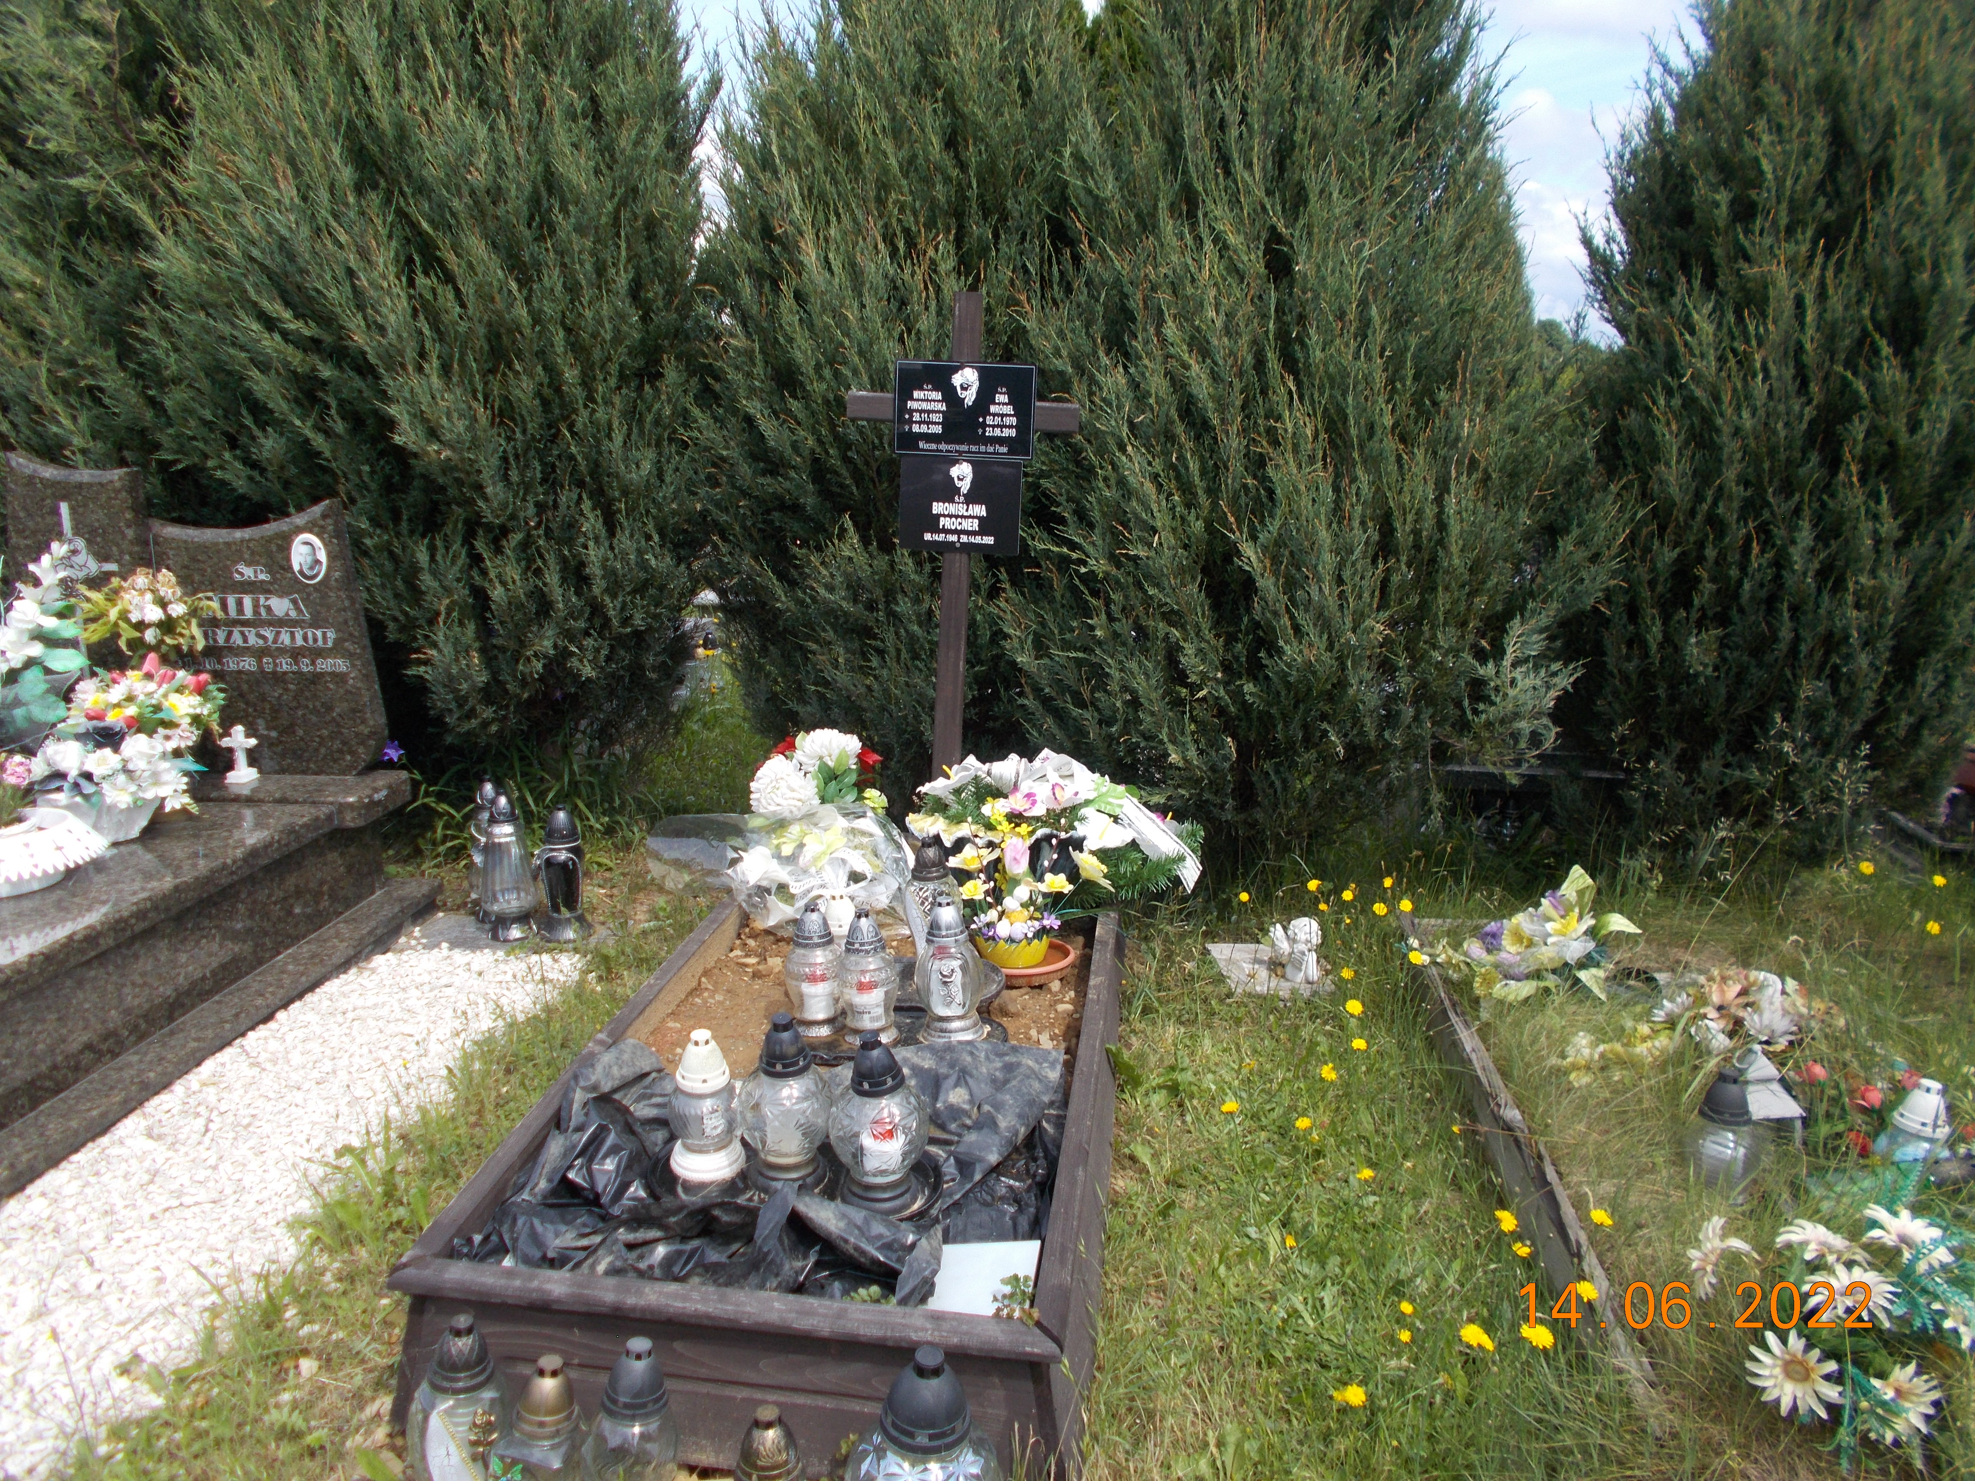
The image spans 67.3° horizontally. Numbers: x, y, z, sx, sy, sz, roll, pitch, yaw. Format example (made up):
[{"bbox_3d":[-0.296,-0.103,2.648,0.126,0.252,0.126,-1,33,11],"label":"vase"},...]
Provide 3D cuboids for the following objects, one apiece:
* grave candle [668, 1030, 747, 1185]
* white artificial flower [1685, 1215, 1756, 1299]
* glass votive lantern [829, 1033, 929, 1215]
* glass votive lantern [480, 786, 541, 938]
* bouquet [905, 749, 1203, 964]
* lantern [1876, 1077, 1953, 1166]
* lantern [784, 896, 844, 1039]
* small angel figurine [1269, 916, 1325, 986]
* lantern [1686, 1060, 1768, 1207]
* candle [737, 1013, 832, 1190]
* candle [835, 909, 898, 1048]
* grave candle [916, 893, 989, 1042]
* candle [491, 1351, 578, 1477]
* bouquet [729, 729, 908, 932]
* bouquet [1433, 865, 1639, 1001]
[{"bbox_3d":[-0.446,0.575,2.357,0.119,0.229,0.119,1,13,6],"label":"grave candle"},{"bbox_3d":[1.046,0.736,2.115,0.085,0.115,0.105,-3,14,-16],"label":"white artificial flower"},{"bbox_3d":[-0.161,0.563,2.222,0.148,0.256,0.148,1,13,0],"label":"glass votive lantern"},{"bbox_3d":[-1.181,0.307,3.670,0.143,0.360,0.143,1,13,6],"label":"glass votive lantern"},{"bbox_3d":[0.148,0.239,3.353,0.640,0.410,0.450,1,13,6],"label":"bouquet"},{"bbox_3d":[1.484,0.649,2.384,0.130,0.225,0.130,11,12,4],"label":"lantern"},{"bbox_3d":[-0.328,0.424,2.800,0.112,0.258,0.112,1,13,0],"label":"lantern"},{"bbox_3d":[0.715,0.485,3.430,0.115,0.148,0.105,12,17,39],"label":"small angel figurine"},{"bbox_3d":[1.184,0.632,2.370,0.130,0.240,0.130,1,13,0],"label":"lantern"},{"bbox_3d":[-0.321,0.561,2.345,0.146,0.262,0.146,1,13,6],"label":"candle"},{"bbox_3d":[-0.225,0.441,2.811,0.108,0.253,0.108,1,13,6],"label":"candle"},{"bbox_3d":[-0.065,0.415,2.790,0.130,0.270,0.120,2,13,3],"label":"grave candle"},{"bbox_3d":[-0.537,0.858,1.821,0.102,0.210,0.102,4,13,16],"label":"candle"},{"bbox_3d":[-0.382,0.185,3.350,0.400,0.420,0.330,3,13,7],"label":"bouquet"},{"bbox_3d":[1.255,0.420,3.393,0.410,0.240,0.290,1,13,6],"label":"bouquet"}]

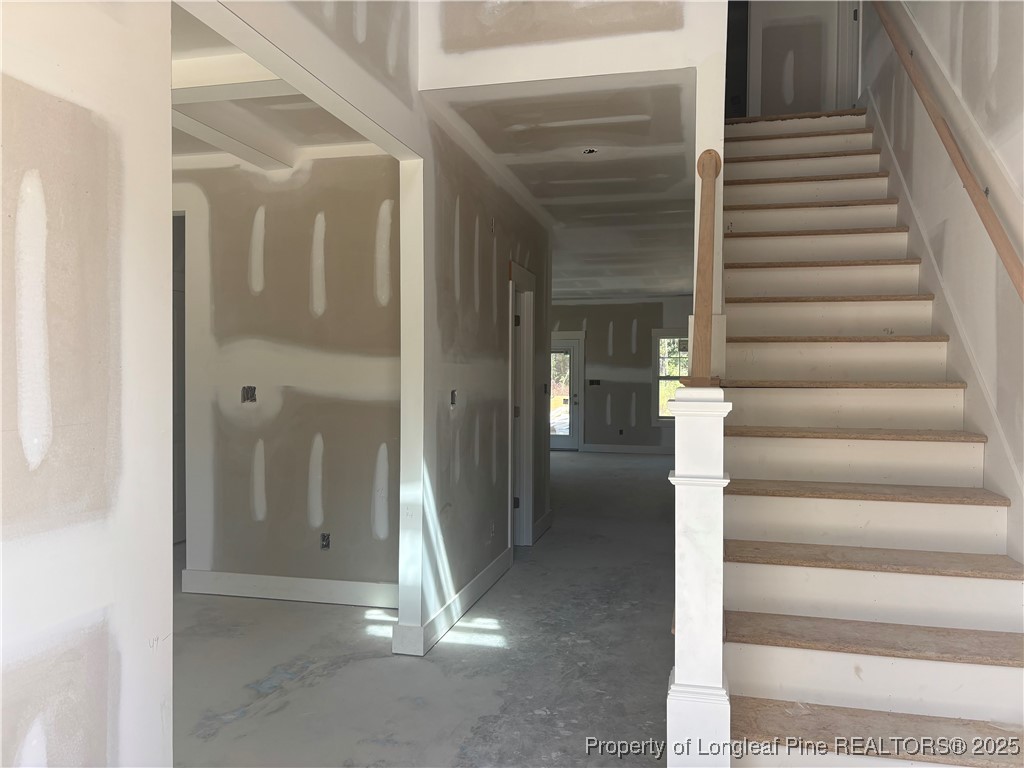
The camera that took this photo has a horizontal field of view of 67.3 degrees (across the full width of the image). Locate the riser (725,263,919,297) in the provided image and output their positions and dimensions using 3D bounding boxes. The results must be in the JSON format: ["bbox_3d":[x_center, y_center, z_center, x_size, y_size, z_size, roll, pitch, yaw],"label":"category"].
[{"bbox_3d":[1.543,-0.500,3.874,0.919,0.170,0.025,0,1,14],"label":"riser"}]

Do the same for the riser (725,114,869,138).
[{"bbox_3d":[1.882,-1.696,5.196,0.919,0.170,0.025,0,1,14],"label":"riser"}]

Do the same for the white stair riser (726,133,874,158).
[{"bbox_3d":[1.825,-1.497,4.976,0.919,0.170,0.025,0,1,14],"label":"white stair riser"}]

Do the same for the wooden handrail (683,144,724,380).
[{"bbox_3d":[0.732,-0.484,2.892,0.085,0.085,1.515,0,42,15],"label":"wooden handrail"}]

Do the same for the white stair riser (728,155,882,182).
[{"bbox_3d":[1.769,-1.298,4.756,0.919,0.170,0.025,0,1,14],"label":"white stair riser"}]

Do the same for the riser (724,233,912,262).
[{"bbox_3d":[1.600,-0.700,4.095,0.919,0.170,0.025,0,1,14],"label":"riser"}]

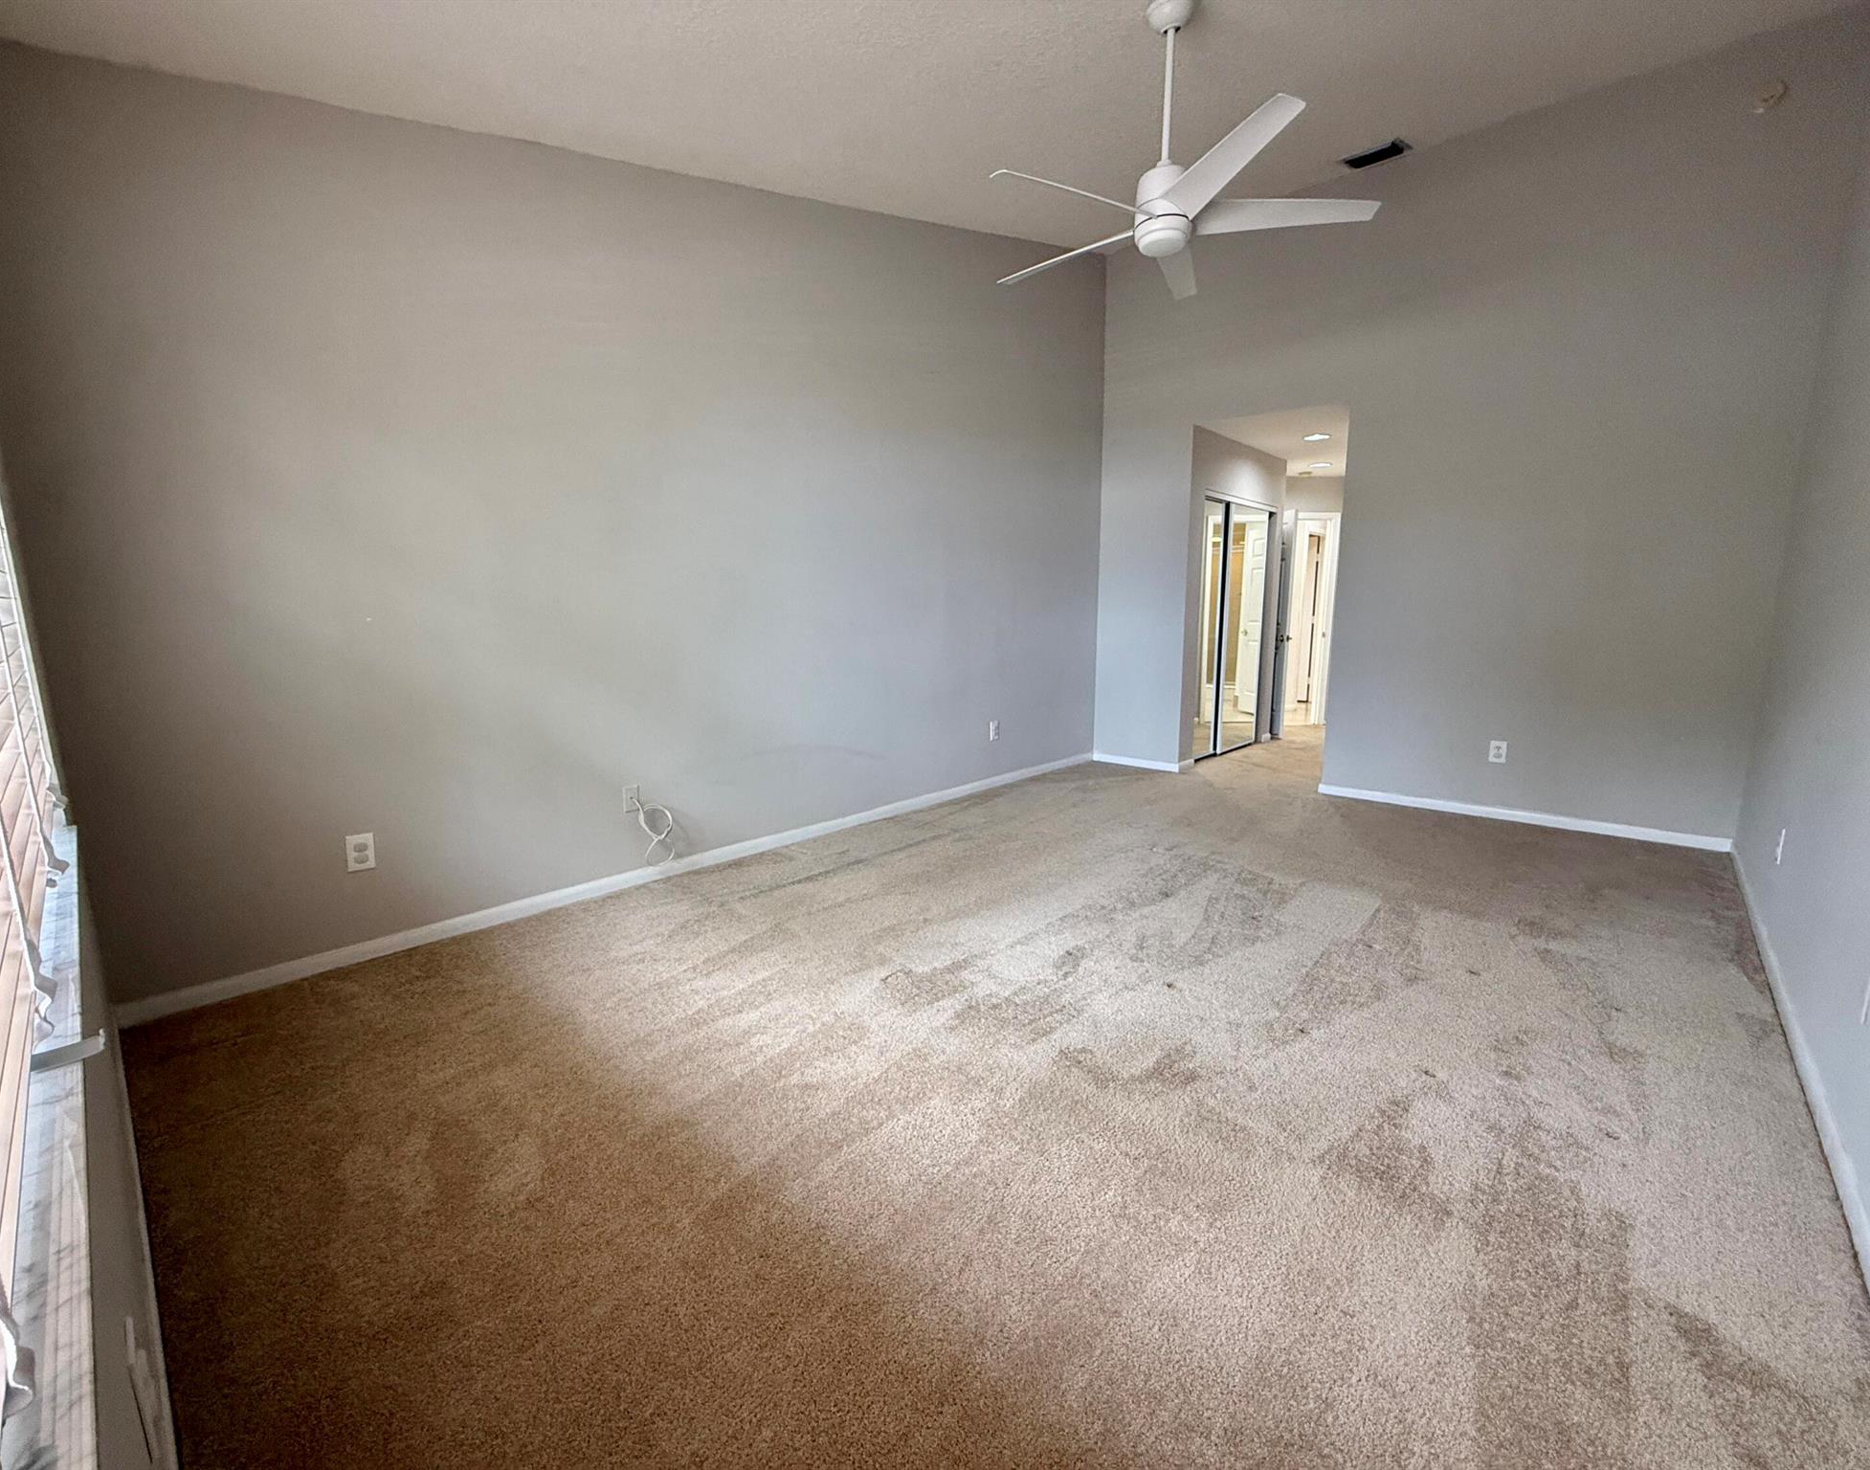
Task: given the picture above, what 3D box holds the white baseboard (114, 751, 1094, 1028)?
[{"bbox_3d":[-0.555,0.485,4.213,0.018,0.076,5.328,8,12,41],"label":"white baseboard"}]

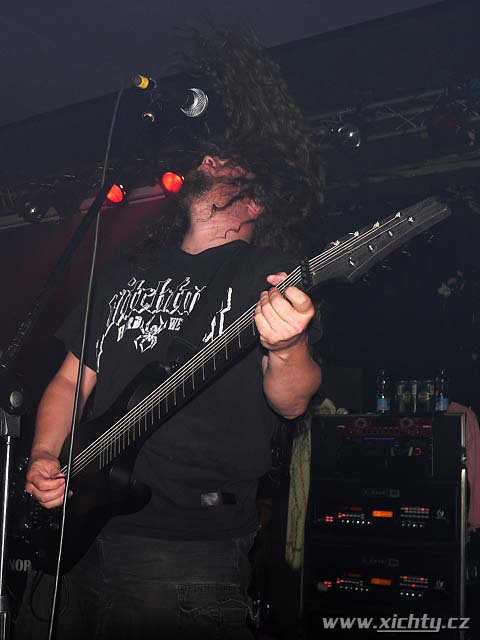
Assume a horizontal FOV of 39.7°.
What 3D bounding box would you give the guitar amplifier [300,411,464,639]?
[{"bbox_3d":[0.802,1.123,3.464,0.787,1.200,0.500,-3,-15,27],"label":"guitar amplifier"}]

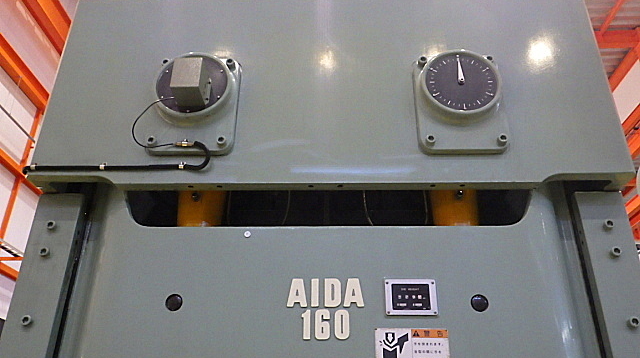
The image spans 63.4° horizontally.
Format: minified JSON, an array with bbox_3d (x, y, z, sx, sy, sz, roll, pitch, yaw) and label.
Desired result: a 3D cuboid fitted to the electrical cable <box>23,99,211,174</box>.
[{"bbox_3d":[-0.717,-0.153,1.814,0.665,0.235,0.130,0,-27,1],"label":"electrical cable"}]

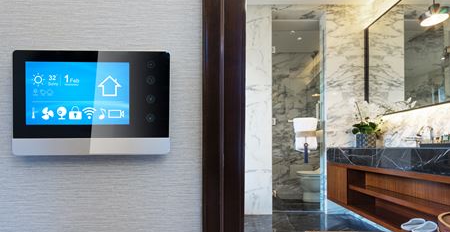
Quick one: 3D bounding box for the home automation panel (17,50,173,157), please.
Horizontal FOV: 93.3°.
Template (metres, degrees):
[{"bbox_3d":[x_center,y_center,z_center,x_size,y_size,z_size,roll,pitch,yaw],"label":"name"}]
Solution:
[{"bbox_3d":[-0.196,-0.019,0.323,0.231,0.154,0.023,0,0,0],"label":"home automation panel"}]

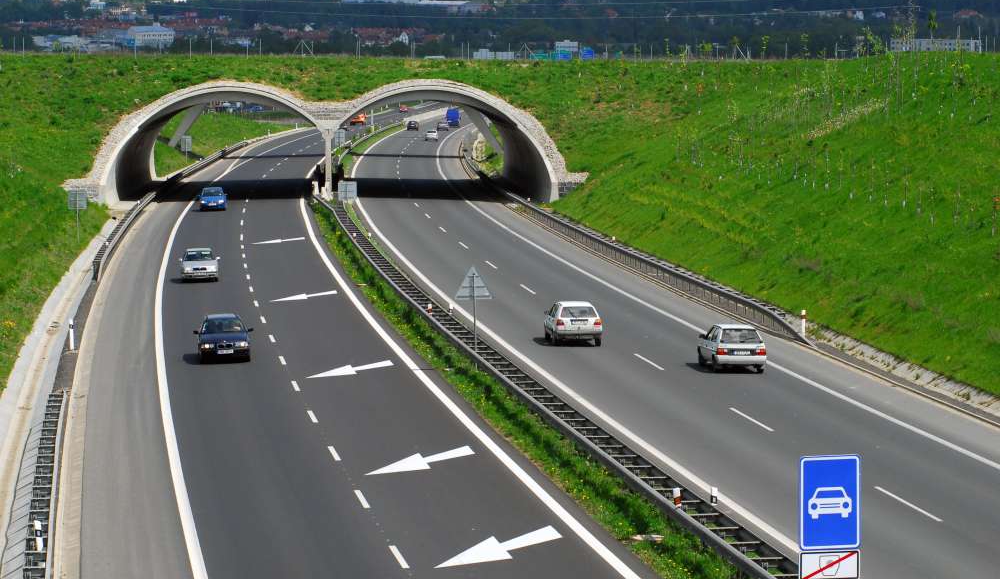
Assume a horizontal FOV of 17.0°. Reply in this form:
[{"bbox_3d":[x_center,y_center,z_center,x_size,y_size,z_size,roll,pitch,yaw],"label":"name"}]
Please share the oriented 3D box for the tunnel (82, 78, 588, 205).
[{"bbox_3d":[-13.100,-11.900,261.500,35.200,9.200,45.000,0,4,-3],"label":"tunnel"}]

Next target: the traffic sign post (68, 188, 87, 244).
[{"bbox_3d":[-22.600,-3.960,178.500,1.020,3.000,0.120,0,4,-5],"label":"traffic sign post"}]

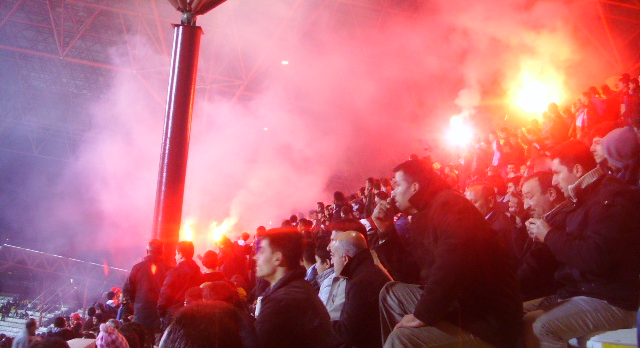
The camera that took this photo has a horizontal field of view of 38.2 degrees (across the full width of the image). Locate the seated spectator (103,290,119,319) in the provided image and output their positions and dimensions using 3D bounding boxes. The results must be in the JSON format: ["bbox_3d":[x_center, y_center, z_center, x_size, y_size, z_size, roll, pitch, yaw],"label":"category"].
[{"bbox_3d":[-3.853,2.694,17.000,0.600,1.150,0.500,-3,-11,45],"label":"seated spectator"}]

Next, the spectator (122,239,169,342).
[{"bbox_3d":[-1.900,1.577,10.300,0.560,1.700,0.360,9,-9,-30],"label":"spectator"}]

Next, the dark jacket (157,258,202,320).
[{"bbox_3d":[-1.494,1.269,9.900,0.520,0.720,0.350,9,-9,-33],"label":"dark jacket"}]

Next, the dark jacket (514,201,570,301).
[{"bbox_3d":[1.109,0.365,4.300,0.480,0.560,0.520,4,-7,1],"label":"dark jacket"}]

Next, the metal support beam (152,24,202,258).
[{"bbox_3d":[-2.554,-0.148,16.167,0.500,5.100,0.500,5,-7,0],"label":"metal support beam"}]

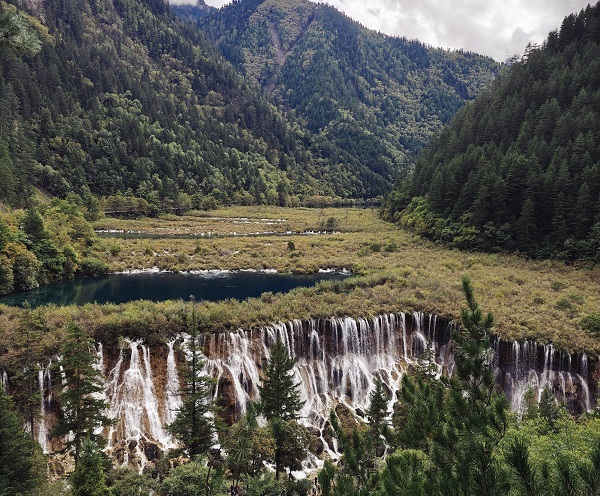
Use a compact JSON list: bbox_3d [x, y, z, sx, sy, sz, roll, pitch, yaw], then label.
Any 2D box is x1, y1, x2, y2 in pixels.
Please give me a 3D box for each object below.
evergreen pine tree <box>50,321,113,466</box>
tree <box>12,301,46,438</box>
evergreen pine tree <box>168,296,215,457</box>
[{"bbox_3d":[-37.600,25.430,91.470,10.150,26.490,10.150,0,7,0],"label":"evergreen pine tree"},{"bbox_3d":[-49.600,23.030,97.460,6.330,26.570,6.330,0,7,0],"label":"tree"},{"bbox_3d":[-19.050,23.250,93.300,8.940,29.300,8.940,0,7,0],"label":"evergreen pine tree"}]

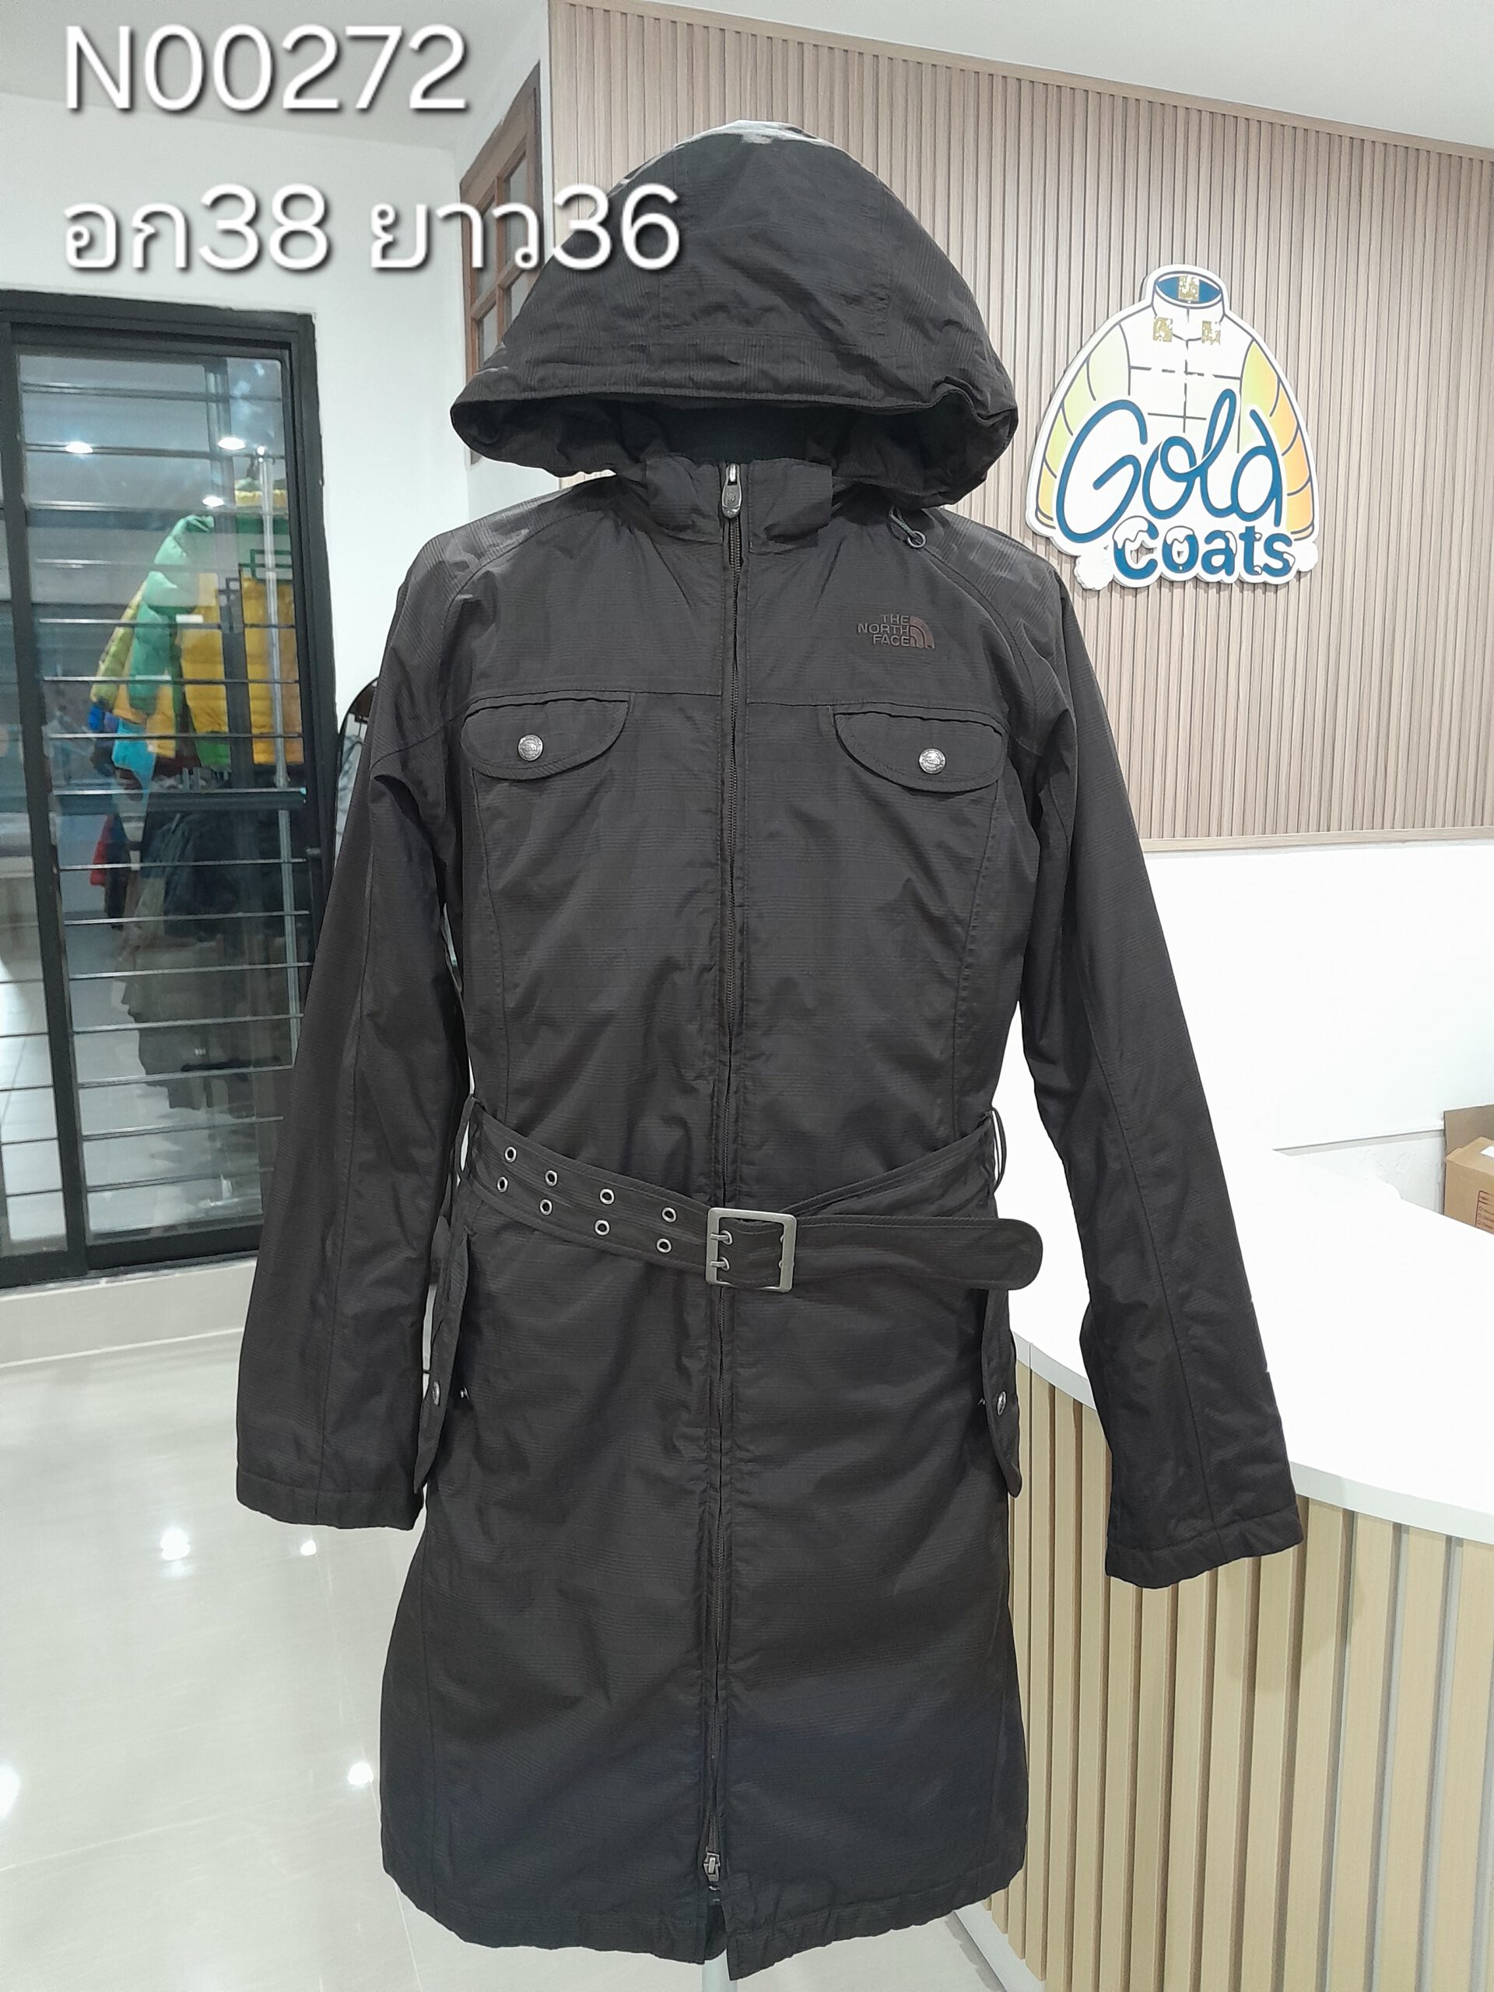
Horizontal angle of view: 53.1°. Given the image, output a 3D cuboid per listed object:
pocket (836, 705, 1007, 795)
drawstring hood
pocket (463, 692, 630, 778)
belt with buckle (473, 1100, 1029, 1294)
[{"bbox_3d":[0.099,-0.141,0.854,0.103,0.049,0.024,-2,10,-18],"label":"pocket"},{"bbox_3d":[-0.003,-0.405,0.912,0.335,0.240,0.250,-1,9,-5],"label":"drawstring hood"},{"bbox_3d":[-0.113,-0.148,0.852,0.103,0.049,0.024,4,10,18],"label":"pocket"},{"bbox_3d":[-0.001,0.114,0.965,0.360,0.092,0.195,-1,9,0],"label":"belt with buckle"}]

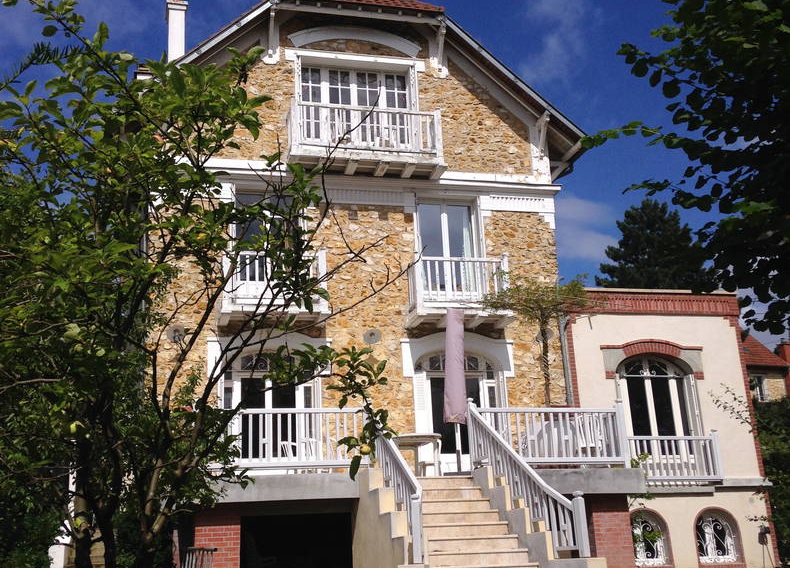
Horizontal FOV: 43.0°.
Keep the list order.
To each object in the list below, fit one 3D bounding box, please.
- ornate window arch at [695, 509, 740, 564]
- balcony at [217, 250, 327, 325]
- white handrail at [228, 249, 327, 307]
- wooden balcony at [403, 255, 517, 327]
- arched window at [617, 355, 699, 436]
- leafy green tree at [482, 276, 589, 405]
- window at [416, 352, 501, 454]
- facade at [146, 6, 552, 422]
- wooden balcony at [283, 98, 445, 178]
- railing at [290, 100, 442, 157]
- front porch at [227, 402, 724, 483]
[{"bbox_3d":[5.732,4.534,18.017,0.932,1.039,0.270,2,-19,-14],"label":"ornate window arch"},{"bbox_3d":[-2.048,0.058,17.070,1.829,1.172,0.710,2,-19,-14],"label":"balcony"},{"bbox_3d":[-1.987,-0.038,16.448,1.720,0.950,0.550,2,-19,-15],"label":"white handrail"},{"bbox_3d":[1.131,0.115,17.875,1.757,1.176,0.710,2,-19,-14],"label":"wooden balcony"},{"bbox_3d":[4.834,2.232,18.599,1.576,1.848,0.220,2,-19,-14],"label":"arched window"},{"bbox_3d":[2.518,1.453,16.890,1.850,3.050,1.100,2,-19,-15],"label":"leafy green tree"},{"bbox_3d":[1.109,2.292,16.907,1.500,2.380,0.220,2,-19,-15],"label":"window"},{"bbox_3d":[-0.552,-0.997,18.108,7.458,8.646,0.800,2,-19,-14],"label":"facade"},{"bbox_3d":[-0.548,-2.622,18.403,2.826,1.145,0.710,2,-19,-14],"label":"wooden balcony"},{"bbox_3d":[-0.547,-2.593,17.763,2.720,1.020,0.550,2,-19,-15],"label":"railing"},{"bbox_3d":[1.553,2.684,15.455,8.570,1.260,2.480,2,-19,-15],"label":"front porch"}]

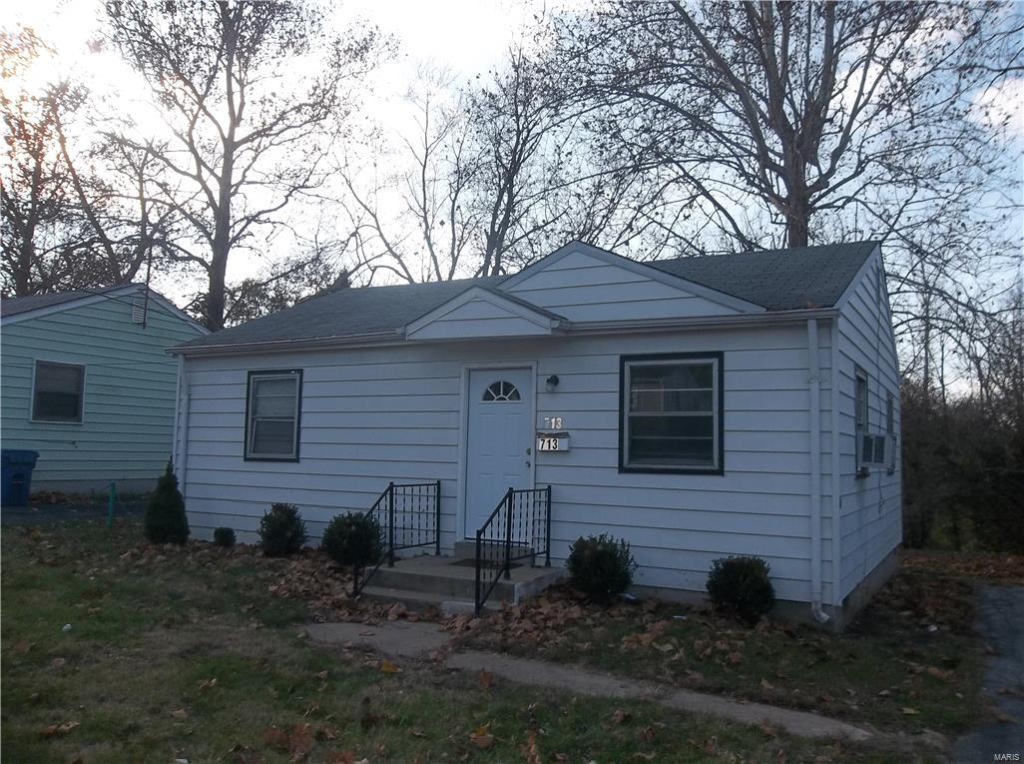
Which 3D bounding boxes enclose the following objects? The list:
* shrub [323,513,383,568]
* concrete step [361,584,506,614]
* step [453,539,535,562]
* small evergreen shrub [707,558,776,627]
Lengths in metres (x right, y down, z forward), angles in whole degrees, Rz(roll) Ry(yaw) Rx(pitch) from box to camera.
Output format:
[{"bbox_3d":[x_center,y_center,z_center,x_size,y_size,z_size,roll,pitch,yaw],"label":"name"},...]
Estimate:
[{"bbox_3d":[-1.921,1.915,9.620,0.740,0.700,0.720,1,-5,0],"label":"shrub"},{"bbox_3d":[-0.807,2.186,7.812,1.700,0.155,0.365,-1,-6,29],"label":"concrete step"},{"bbox_3d":[-0.210,1.971,9.143,1.065,0.191,0.221,-2,-6,30],"label":"step"},{"bbox_3d":[2.098,1.906,7.318,0.614,0.593,0.614,-2,-6,30],"label":"small evergreen shrub"}]

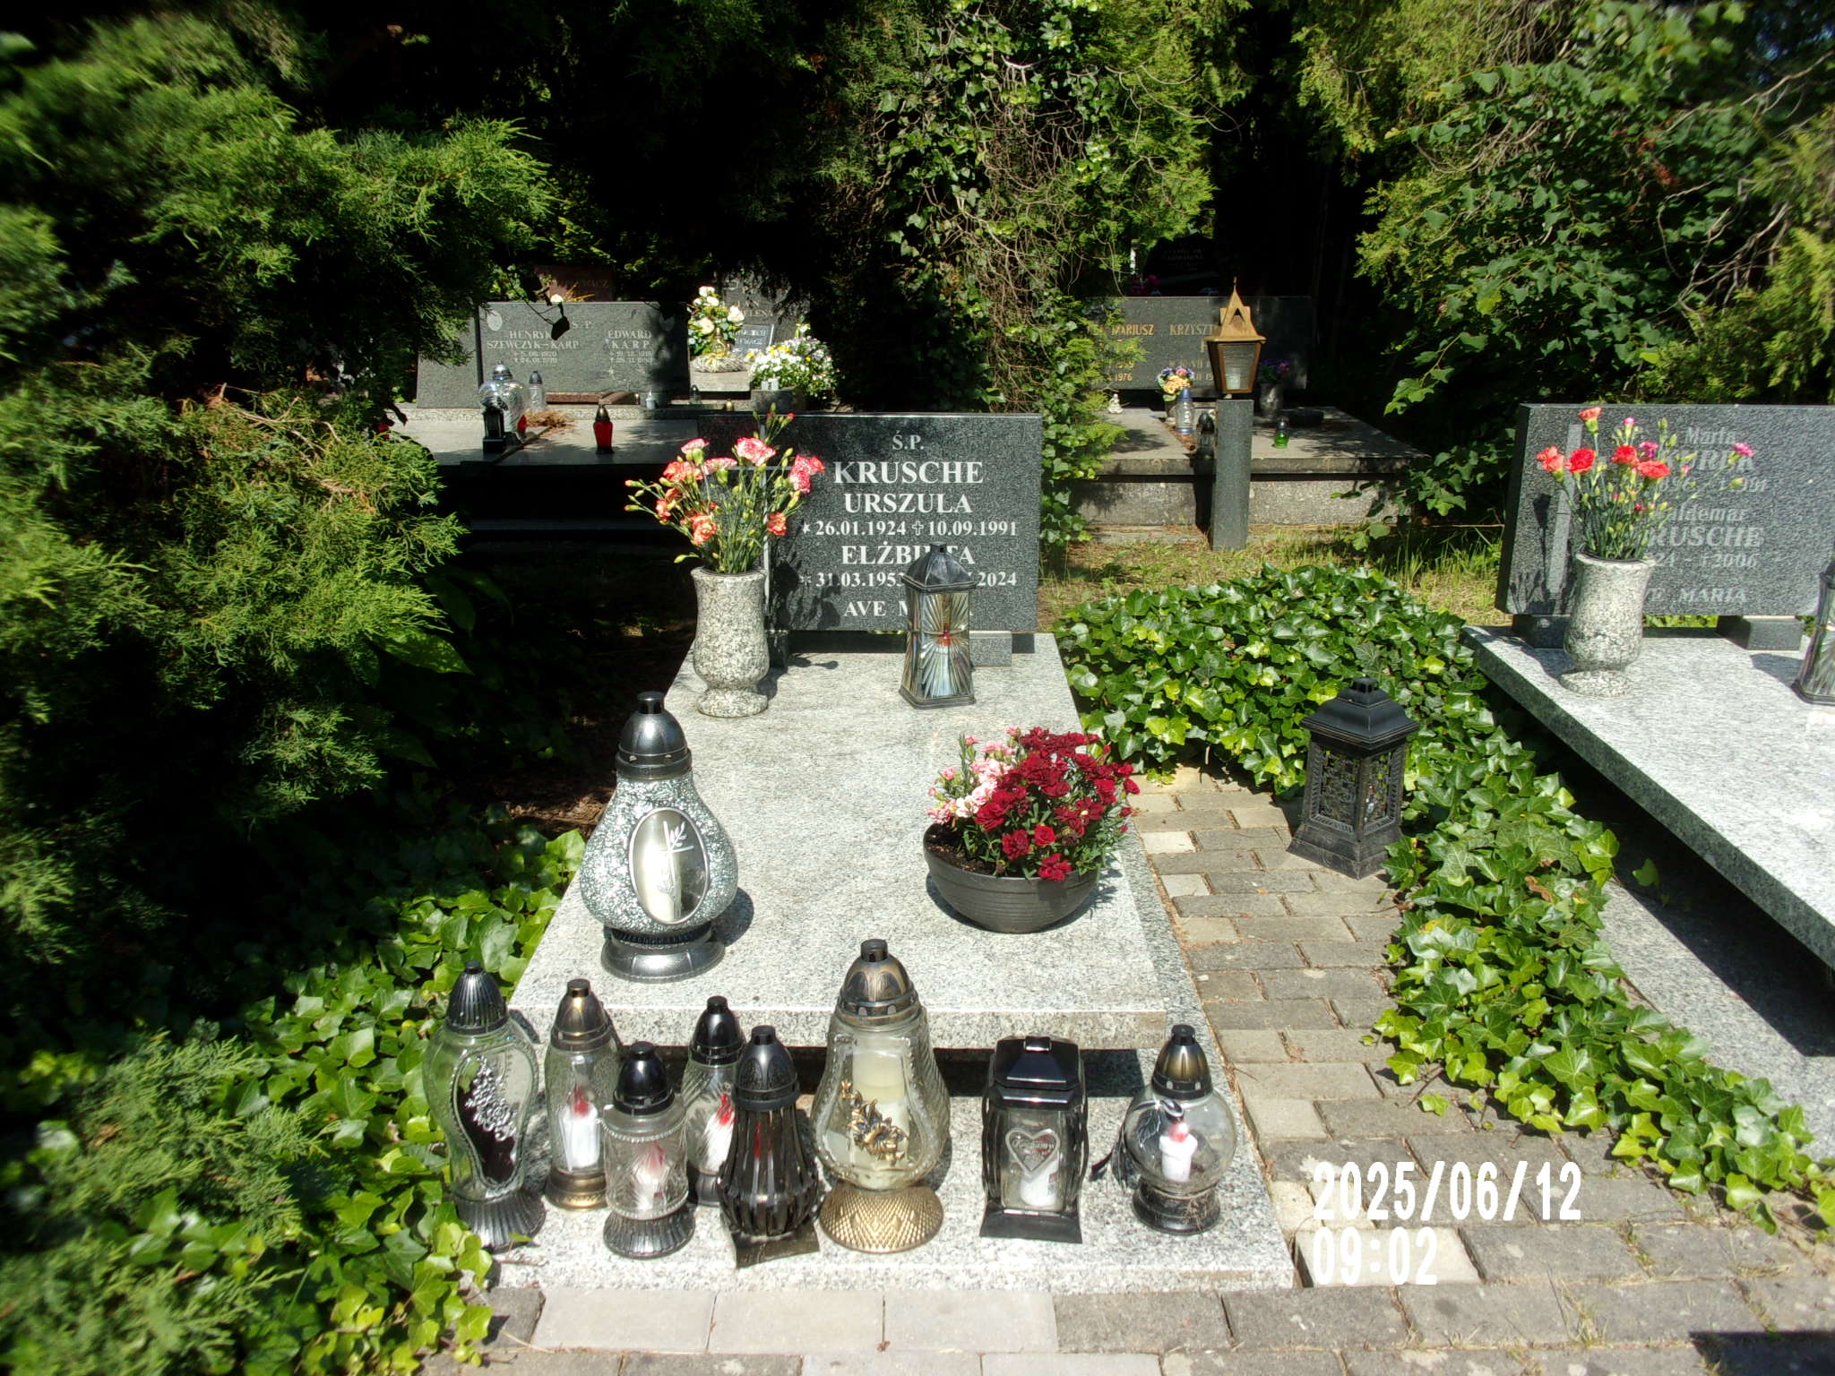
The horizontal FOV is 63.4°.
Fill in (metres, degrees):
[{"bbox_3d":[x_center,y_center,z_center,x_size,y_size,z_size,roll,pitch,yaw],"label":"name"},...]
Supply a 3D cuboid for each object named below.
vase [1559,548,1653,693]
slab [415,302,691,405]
[{"bbox_3d":[1.338,-0.125,2.882,0.145,0.258,0.145,0,17,0],"label":"vase"},{"bbox_3d":[-1.897,-1.748,7.750,1.420,0.510,0.120,0,17,0],"label":"slab"}]

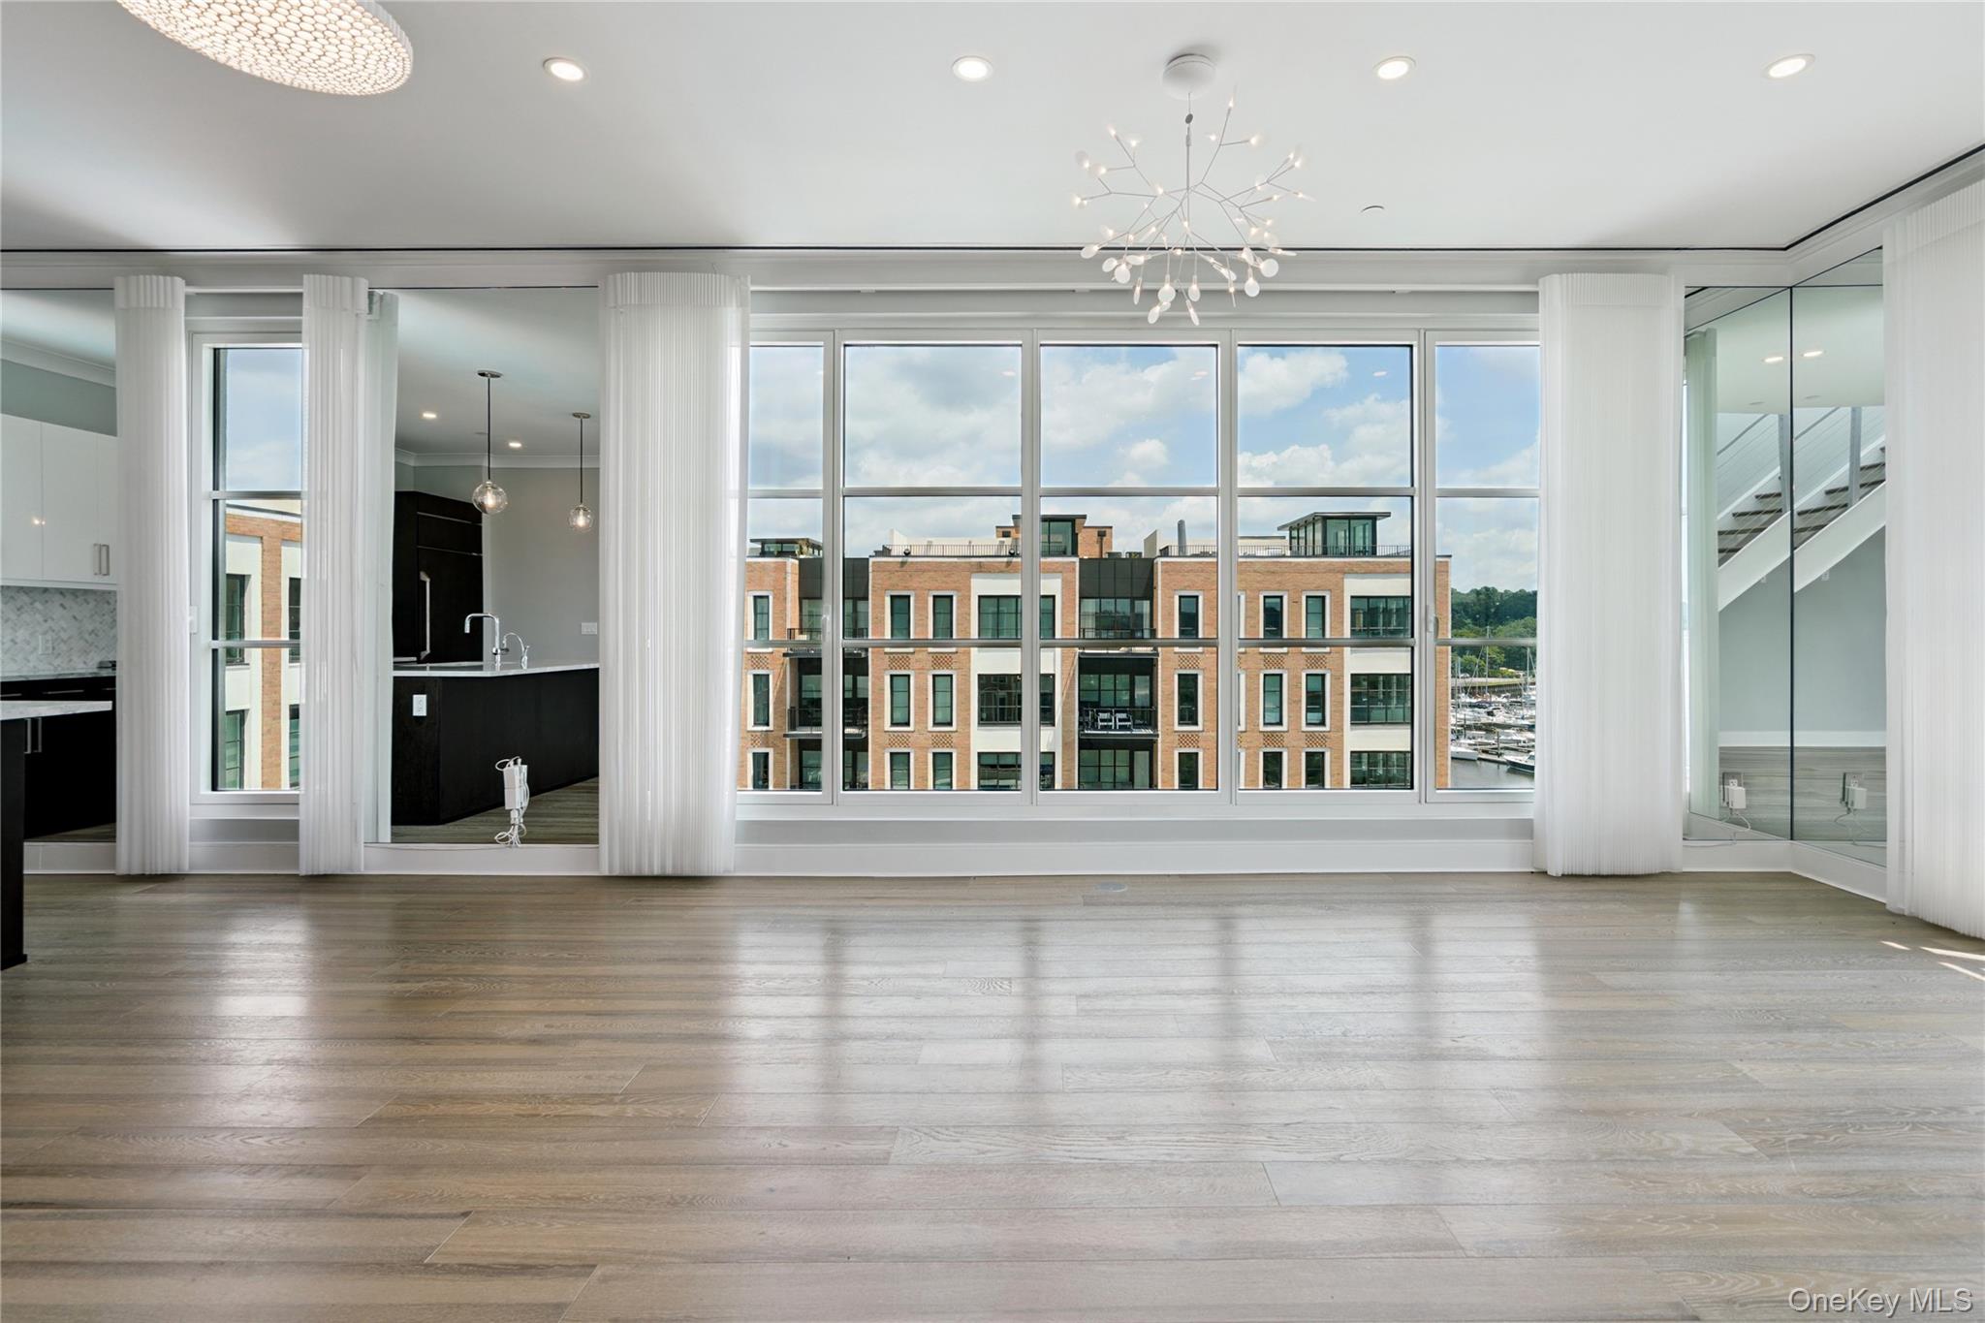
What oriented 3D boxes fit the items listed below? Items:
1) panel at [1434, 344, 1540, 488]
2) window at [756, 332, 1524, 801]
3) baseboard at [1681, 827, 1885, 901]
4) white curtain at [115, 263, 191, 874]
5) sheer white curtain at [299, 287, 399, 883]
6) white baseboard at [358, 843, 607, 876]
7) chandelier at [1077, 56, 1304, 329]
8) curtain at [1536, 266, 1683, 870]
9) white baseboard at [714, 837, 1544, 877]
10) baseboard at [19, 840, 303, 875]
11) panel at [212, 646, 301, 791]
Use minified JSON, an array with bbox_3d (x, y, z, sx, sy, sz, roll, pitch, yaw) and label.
[{"bbox_3d":[2.449,-1.189,4.280,0.617,0.708,0.030,0,0,0],"label":"panel"},{"bbox_3d":[0.695,-0.434,4.250,4.147,2.407,0.120,0,0,0],"label":"window"},{"bbox_3d":[3.547,0.905,3.970,0.545,0.170,0.480,0,0,0],"label":"baseboard"},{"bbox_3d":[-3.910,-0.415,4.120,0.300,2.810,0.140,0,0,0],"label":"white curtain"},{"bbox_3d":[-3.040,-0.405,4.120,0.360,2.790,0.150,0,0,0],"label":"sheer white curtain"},{"bbox_3d":[-2.439,0.940,4.210,1.169,0.163,0.030,0,0,0],"label":"white baseboard"},{"bbox_3d":[0.639,-1.485,2.830,0.750,0.810,0.750,0,0,0],"label":"chandelier"},{"bbox_3d":[2.855,-0.415,4.120,0.650,2.810,0.150,0,0,0],"label":"curtain"},{"bbox_3d":[0.685,0.942,4.210,3.849,0.174,0.030,0,0,0],"label":"white baseboard"},{"bbox_3d":[-3.964,0.935,4.210,1.332,0.159,0.030,0,0,0],"label":"baseboard"},{"bbox_3d":[-3.548,0.286,4.280,0.512,0.693,0.030,0,0,0],"label":"panel"}]

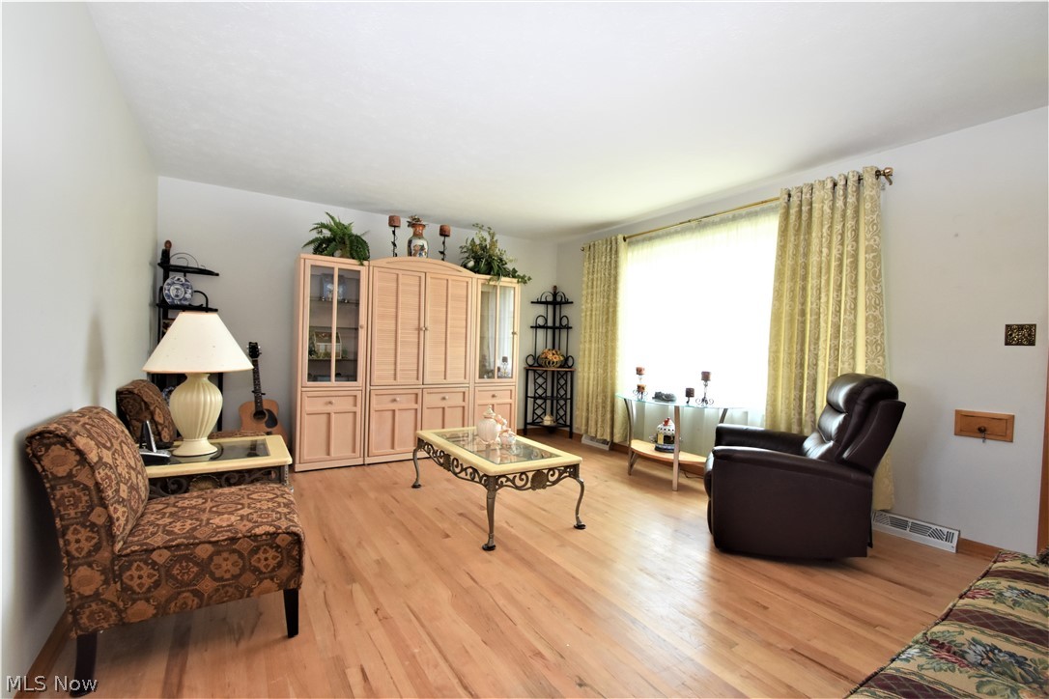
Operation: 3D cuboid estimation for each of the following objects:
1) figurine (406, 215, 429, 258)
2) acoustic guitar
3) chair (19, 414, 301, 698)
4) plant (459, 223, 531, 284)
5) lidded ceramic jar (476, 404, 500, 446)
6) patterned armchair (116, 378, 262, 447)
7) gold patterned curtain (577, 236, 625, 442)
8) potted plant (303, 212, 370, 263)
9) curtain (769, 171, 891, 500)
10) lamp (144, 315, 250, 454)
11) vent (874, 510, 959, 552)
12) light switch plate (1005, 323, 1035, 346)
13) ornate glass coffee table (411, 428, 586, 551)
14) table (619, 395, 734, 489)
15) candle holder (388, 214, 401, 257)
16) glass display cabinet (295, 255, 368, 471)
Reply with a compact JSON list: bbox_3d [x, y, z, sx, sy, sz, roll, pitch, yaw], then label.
[{"bbox_3d":[-1.084,-1.080,4.421,0.220,0.530,0.220,1,1,-34],"label":"figurine"},{"bbox_3d":[-2.422,0.443,3.982,0.395,1.030,0.120,-5,-4,-31],"label":"acoustic guitar"},{"bbox_3d":[-1.291,0.643,1.683,0.728,0.834,0.549,1,1,-30],"label":"chair"},{"bbox_3d":[-0.349,-1.041,4.900,0.850,0.580,0.470,1,1,-34],"label":"plant"},{"bbox_3d":[-0.253,0.528,3.105,0.180,0.260,0.170,2,1,0],"label":"lidded ceramic jar"},{"bbox_3d":[-2.022,0.616,2.765,0.740,0.875,0.590,1,1,-34],"label":"patterned armchair"},{"bbox_3d":[0.813,-0.093,4.801,0.120,2.173,0.630,1,1,-35],"label":"gold patterned curtain"},{"bbox_3d":[-1.672,-0.987,3.904,0.565,0.427,0.460,1,1,-35],"label":"potted plant"},{"bbox_3d":[2.088,-0.098,3.033,0.130,2.205,0.820,1,1,-34],"label":"curtain"},{"bbox_3d":[-1.612,0.158,2.162,0.431,0.683,0.431,1,1,-35],"label":"lamp"},{"bbox_3d":[2.367,1.097,2.669,0.065,0.123,0.405,1,1,-35],"label":"vent"},{"bbox_3d":[2.645,-0.075,2.332,0.010,0.117,0.110,1,1,-35],"label":"light switch plate"},{"bbox_3d":[-0.252,0.874,3.081,0.675,0.450,1.240,1,1,-34],"label":"ornate glass coffee table"},{"bbox_3d":[1.172,0.767,3.692,0.426,0.683,1.109,1,1,-35],"label":"table"},{"bbox_3d":[-1.280,-1.068,4.290,0.120,0.480,0.120,1,1,-34],"label":"candle holder"},{"bbox_3d":[-1.785,0.117,4.019,0.580,1.850,0.410,1,1,-34],"label":"glass display cabinet"}]

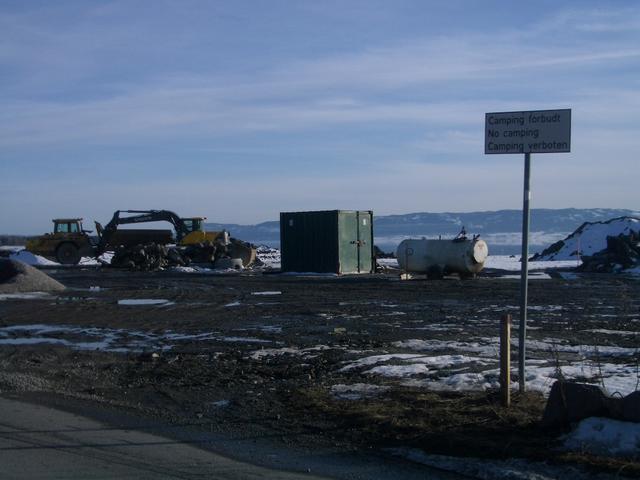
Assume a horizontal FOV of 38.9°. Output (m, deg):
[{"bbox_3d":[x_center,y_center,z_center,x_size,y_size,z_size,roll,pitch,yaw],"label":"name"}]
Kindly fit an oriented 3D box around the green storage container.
[{"bbox_3d":[0.310,0.120,38.000,3.000,2.570,2.440,0,0,39],"label":"green storage container"}]

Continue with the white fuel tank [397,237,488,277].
[{"bbox_3d":[4.660,0.680,34.300,3.500,1.500,1.250,0,0,39],"label":"white fuel tank"}]

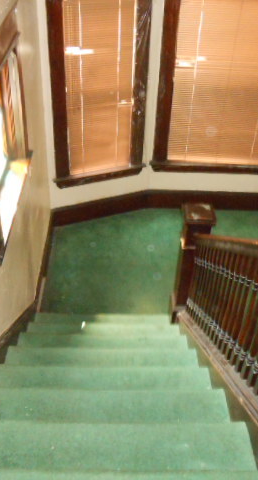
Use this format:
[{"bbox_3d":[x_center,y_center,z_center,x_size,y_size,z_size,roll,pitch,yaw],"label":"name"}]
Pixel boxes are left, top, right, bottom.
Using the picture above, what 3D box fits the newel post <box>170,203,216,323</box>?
[{"bbox_3d":[0.428,0.255,3.357,0.211,1.088,0.211,1,35,-2],"label":"newel post"}]

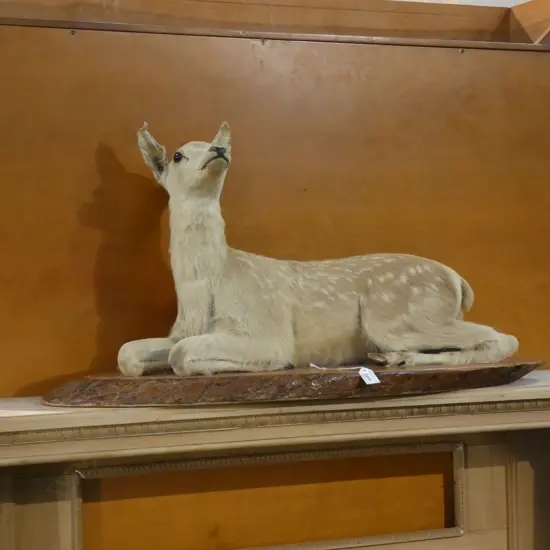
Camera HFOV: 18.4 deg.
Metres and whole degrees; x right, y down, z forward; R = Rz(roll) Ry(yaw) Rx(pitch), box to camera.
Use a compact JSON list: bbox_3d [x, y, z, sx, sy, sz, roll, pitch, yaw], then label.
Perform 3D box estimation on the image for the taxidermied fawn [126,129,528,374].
[{"bbox_3d":[0.066,-0.048,2.820,0.660,0.405,0.240,-1,1,-24],"label":"taxidermied fawn"}]

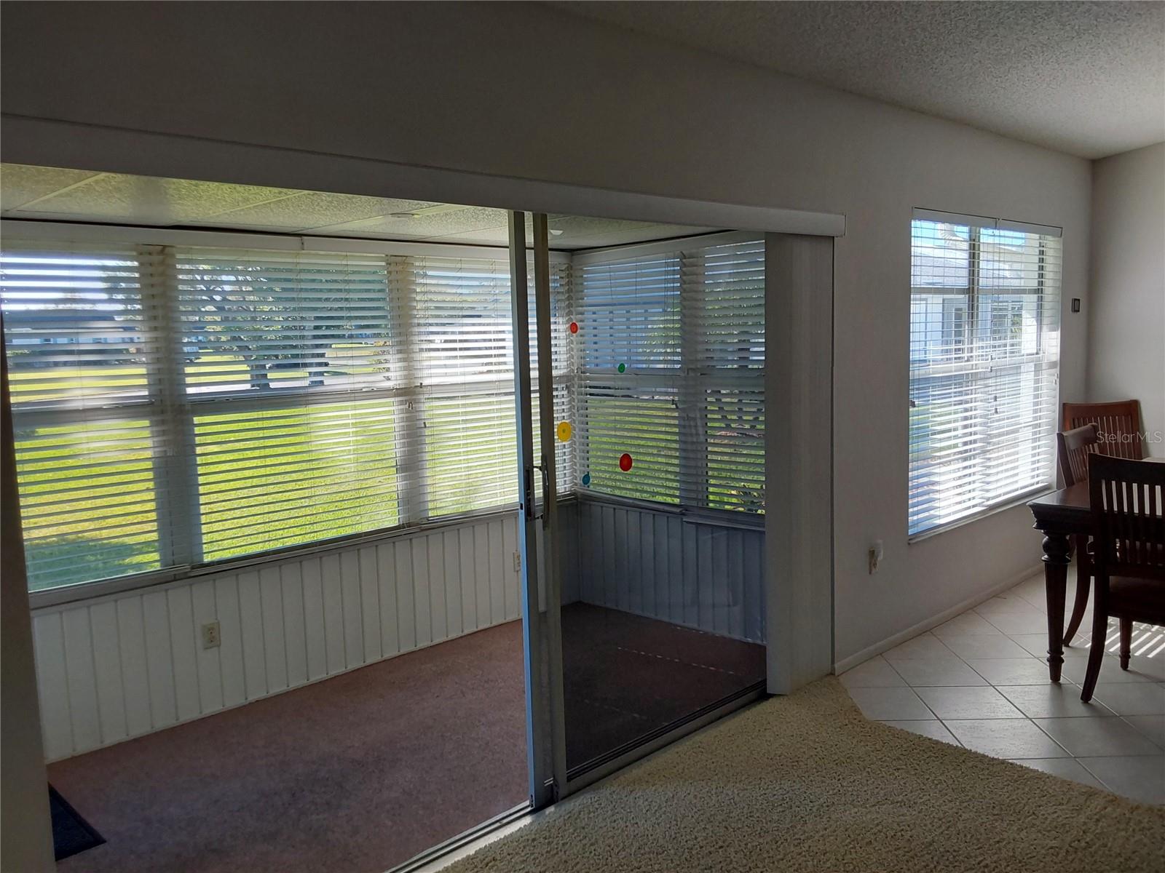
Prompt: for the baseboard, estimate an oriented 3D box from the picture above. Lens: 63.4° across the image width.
[{"bbox_3d":[2.087,0.877,4.983,2.700,0.066,0.015,-8,9,-43],"label":"baseboard"}]

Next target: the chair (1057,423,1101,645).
[{"bbox_3d":[2.573,0.468,4.351,0.480,0.990,0.580,-8,9,-43],"label":"chair"}]

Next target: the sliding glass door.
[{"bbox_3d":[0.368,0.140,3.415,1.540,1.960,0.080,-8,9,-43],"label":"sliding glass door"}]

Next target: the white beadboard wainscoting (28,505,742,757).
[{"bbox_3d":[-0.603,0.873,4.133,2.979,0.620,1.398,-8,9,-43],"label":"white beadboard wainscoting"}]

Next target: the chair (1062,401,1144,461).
[{"bbox_3d":[3.085,0.343,5.256,0.490,1.000,0.580,-3,7,-12],"label":"chair"}]

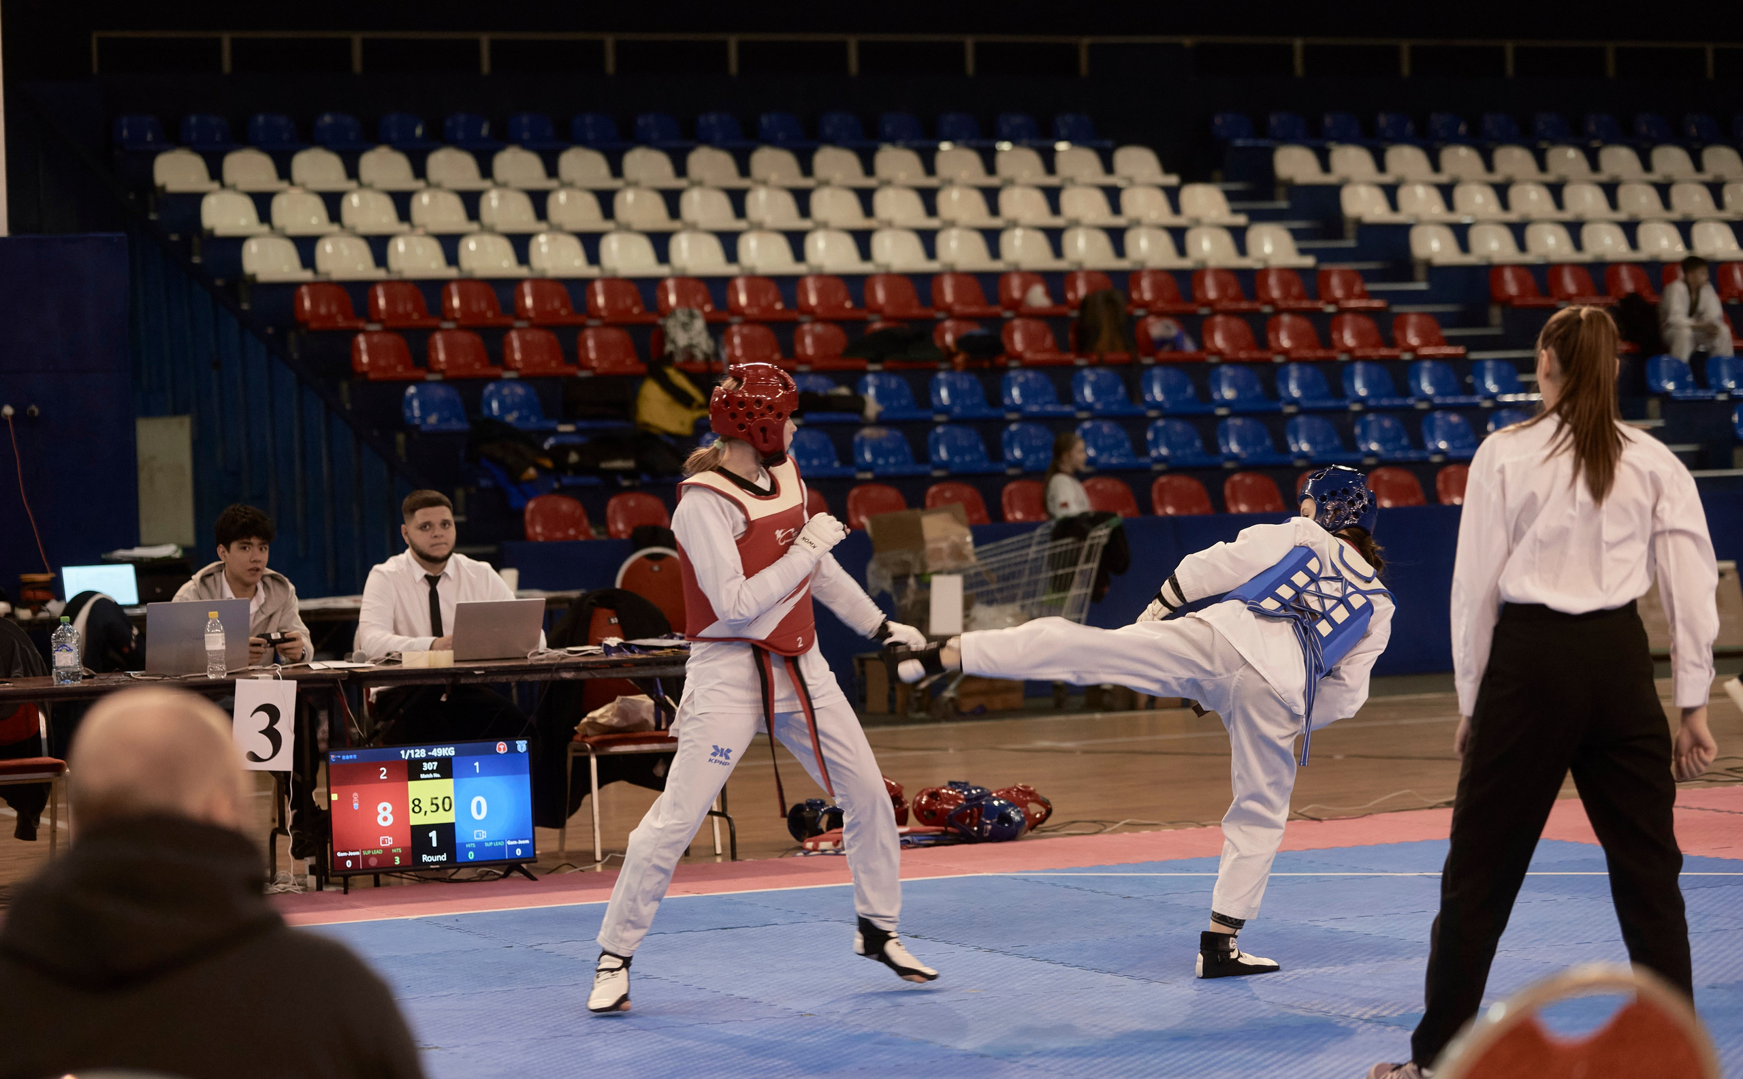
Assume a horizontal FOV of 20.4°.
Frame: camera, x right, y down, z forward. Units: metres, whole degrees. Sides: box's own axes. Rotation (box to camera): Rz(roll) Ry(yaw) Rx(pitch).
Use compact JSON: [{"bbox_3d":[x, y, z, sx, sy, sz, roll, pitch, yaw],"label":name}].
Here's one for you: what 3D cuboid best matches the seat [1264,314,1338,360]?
[{"bbox_3d":[2.696,-1.278,30.530,0.420,0.300,0.380,-2,2,-26],"label":"seat"}]

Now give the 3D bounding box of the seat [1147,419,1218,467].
[{"bbox_3d":[1.932,-0.594,29.440,0.395,0.295,0.360,-2,2,-25],"label":"seat"}]

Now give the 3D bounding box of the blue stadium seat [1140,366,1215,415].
[{"bbox_3d":[1.876,-0.920,29.528,0.410,0.300,0.340,-2,1,-26],"label":"blue stadium seat"}]

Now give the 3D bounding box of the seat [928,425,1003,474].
[{"bbox_3d":[0.561,-0.530,28.654,0.405,0.295,0.350,-2,2,-26],"label":"seat"}]

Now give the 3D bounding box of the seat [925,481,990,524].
[{"bbox_3d":[0.509,-0.169,26.491,0.420,0.310,0.380,-2,2,-26],"label":"seat"}]

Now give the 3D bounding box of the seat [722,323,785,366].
[{"bbox_3d":[-0.676,-1.175,29.534,0.405,0.295,0.360,-2,2,-27],"label":"seat"}]

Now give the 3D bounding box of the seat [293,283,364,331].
[{"bbox_3d":[-3.224,-1.382,28.760,0.370,0.290,0.345,-2,2,-25],"label":"seat"}]

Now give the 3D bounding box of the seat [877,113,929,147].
[{"bbox_3d":[0.300,-3.058,36.093,0.395,0.295,0.360,-2,2,-25],"label":"seat"}]

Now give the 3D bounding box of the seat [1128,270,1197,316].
[{"bbox_3d":[1.872,-1.590,31.176,0.370,0.290,0.345,-2,2,-25],"label":"seat"}]

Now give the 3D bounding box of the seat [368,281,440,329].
[{"bbox_3d":[-2.842,-1.425,29.490,0.405,0.295,0.360,-2,2,-27],"label":"seat"}]

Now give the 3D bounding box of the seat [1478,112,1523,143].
[{"bbox_3d":[4.986,-3.193,37.682,0.405,0.295,0.360,-2,2,-27],"label":"seat"}]

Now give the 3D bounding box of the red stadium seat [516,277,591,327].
[{"bbox_3d":[-1.956,-1.461,29.741,0.410,0.300,0.340,-2,1,-26],"label":"red stadium seat"}]

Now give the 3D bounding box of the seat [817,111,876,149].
[{"bbox_3d":[-0.151,-2.960,35.112,0.405,0.295,0.360,-2,2,-27],"label":"seat"}]

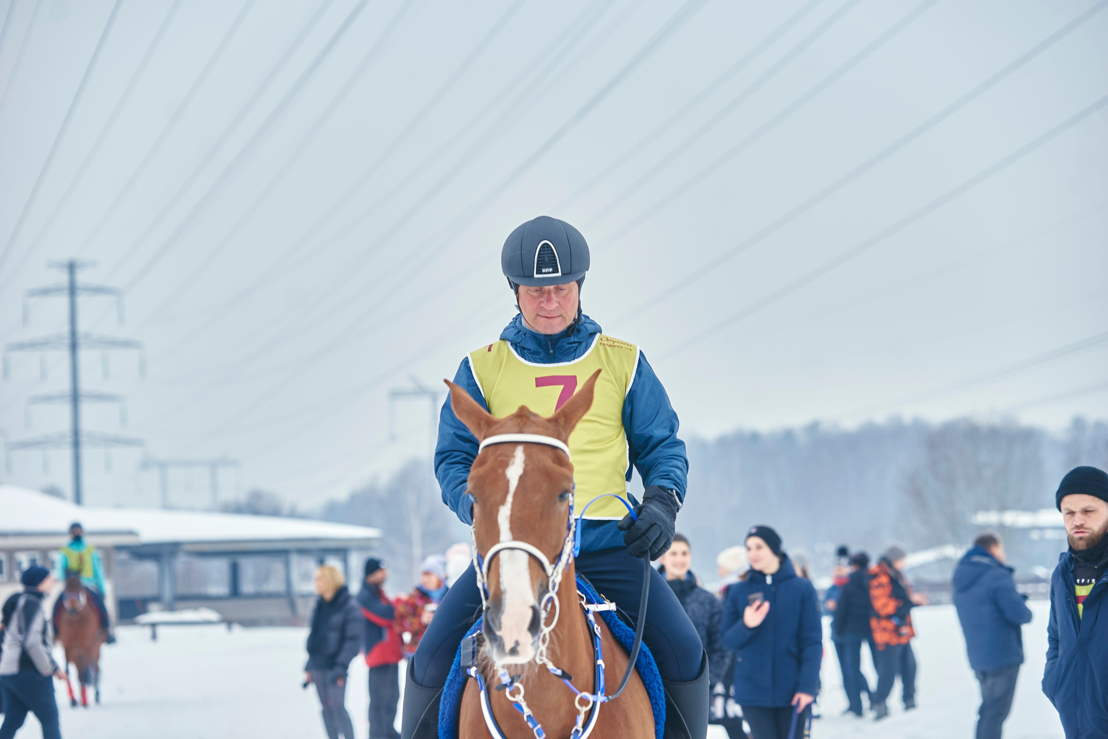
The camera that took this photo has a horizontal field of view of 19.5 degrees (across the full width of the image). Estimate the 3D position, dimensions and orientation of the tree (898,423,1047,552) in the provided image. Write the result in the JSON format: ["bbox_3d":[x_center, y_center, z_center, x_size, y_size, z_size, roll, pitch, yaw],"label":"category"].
[{"bbox_3d":[37.639,11.760,290.000,12.700,14.400,11.500,-2,-4,0],"label":"tree"}]

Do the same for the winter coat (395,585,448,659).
[{"bbox_3d":[-1.034,2.015,26.000,0.480,0.630,0.380,-4,-4,24],"label":"winter coat"}]

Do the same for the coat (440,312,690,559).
[{"bbox_3d":[0.019,0.161,8.200,0.640,0.600,0.450,-2,-4,0],"label":"coat"}]

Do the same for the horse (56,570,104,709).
[{"bbox_3d":[-6.204,3.533,42.300,0.640,1.760,2.200,-2,-4,-2],"label":"horse"}]

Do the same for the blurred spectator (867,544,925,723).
[{"bbox_3d":[3.445,2.648,32.600,0.450,1.750,0.500,1,-5,-37],"label":"blurred spectator"}]

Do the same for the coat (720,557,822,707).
[{"bbox_3d":[1.141,1.381,17.000,0.540,0.790,0.380,-3,-4,12],"label":"coat"}]

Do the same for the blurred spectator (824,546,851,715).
[{"bbox_3d":[2.966,2.695,33.400,0.500,1.720,0.380,-1,-4,-12],"label":"blurred spectator"}]

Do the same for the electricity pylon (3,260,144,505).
[{"bbox_3d":[-51.801,7.073,350.000,15.300,37.800,1.600,-1,-4,-12],"label":"electricity pylon"}]

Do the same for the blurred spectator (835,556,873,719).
[{"bbox_3d":[3.045,2.682,32.800,0.480,1.690,0.360,0,-4,-27],"label":"blurred spectator"}]

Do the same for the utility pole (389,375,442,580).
[{"bbox_3d":[-11.392,15.960,450.000,23.500,30.000,1.600,-1,-4,-12],"label":"utility pole"}]

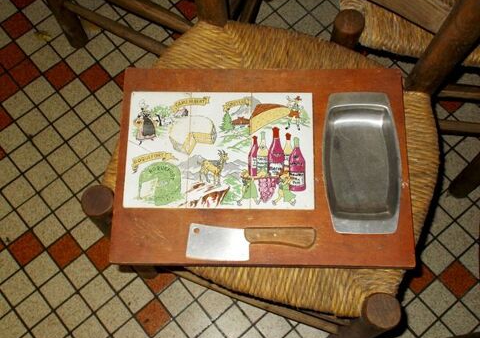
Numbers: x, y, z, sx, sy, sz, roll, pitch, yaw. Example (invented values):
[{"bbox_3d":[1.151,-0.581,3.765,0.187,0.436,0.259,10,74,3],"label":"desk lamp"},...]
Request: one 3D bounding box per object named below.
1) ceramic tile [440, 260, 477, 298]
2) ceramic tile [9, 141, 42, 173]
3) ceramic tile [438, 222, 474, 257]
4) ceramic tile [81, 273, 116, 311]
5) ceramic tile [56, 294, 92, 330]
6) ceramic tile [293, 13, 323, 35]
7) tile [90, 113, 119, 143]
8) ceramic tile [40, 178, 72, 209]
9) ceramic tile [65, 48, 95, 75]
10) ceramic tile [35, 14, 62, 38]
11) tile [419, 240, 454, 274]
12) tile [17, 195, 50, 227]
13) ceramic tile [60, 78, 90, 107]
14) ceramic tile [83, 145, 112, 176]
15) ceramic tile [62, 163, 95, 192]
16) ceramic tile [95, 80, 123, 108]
[{"bbox_3d":[0.423,0.215,1.191,0.051,0.008,0.051,-39,74,-11],"label":"ceramic tile"},{"bbox_3d":[-0.441,-0.025,1.262,0.049,0.008,0.049,-39,75,-11],"label":"ceramic tile"},{"bbox_3d":[0.418,0.139,1.186,0.049,0.008,0.049,-39,75,-11],"label":"ceramic tile"},{"bbox_3d":[-0.280,0.244,1.199,0.051,0.008,0.051,-39,74,-11],"label":"ceramic tile"},{"bbox_3d":[-0.360,0.310,1.325,0.057,0.008,0.057,-39,75,-11],"label":"ceramic tile"},{"bbox_3d":[0.147,-0.302,1.317,0.049,0.009,0.049,-39,75,-11],"label":"ceramic tile"},{"bbox_3d":[-0.284,-0.086,1.279,0.049,0.008,0.049,-39,75,-11],"label":"tile"},{"bbox_3d":[-0.362,0.050,1.206,0.049,0.009,0.049,-39,75,-11],"label":"ceramic tile"},{"bbox_3d":[-0.348,-0.234,1.331,0.049,0.008,0.049,-39,75,-11],"label":"ceramic tile"},{"bbox_3d":[-0.430,-0.319,1.398,0.051,0.008,0.051,-39,74,-11],"label":"ceramic tile"},{"bbox_3d":[0.377,0.172,1.175,0.049,0.008,0.049,-39,75,-11],"label":"tile"},{"bbox_3d":[-0.423,0.087,1.257,0.051,0.008,0.051,-39,74,-11],"label":"tile"},{"bbox_3d":[-0.354,-0.163,1.307,0.049,0.008,0.049,-39,75,-11],"label":"ceramic tile"},{"bbox_3d":[-0.331,-0.017,1.437,0.057,0.008,0.057,-39,75,-11],"label":"ceramic tile"},{"bbox_3d":[-0.340,0.019,1.279,0.051,0.008,0.051,-39,74,-11],"label":"ceramic tile"},{"bbox_3d":[-0.279,-0.158,1.304,0.049,0.008,0.049,-39,75,-11],"label":"ceramic tile"}]

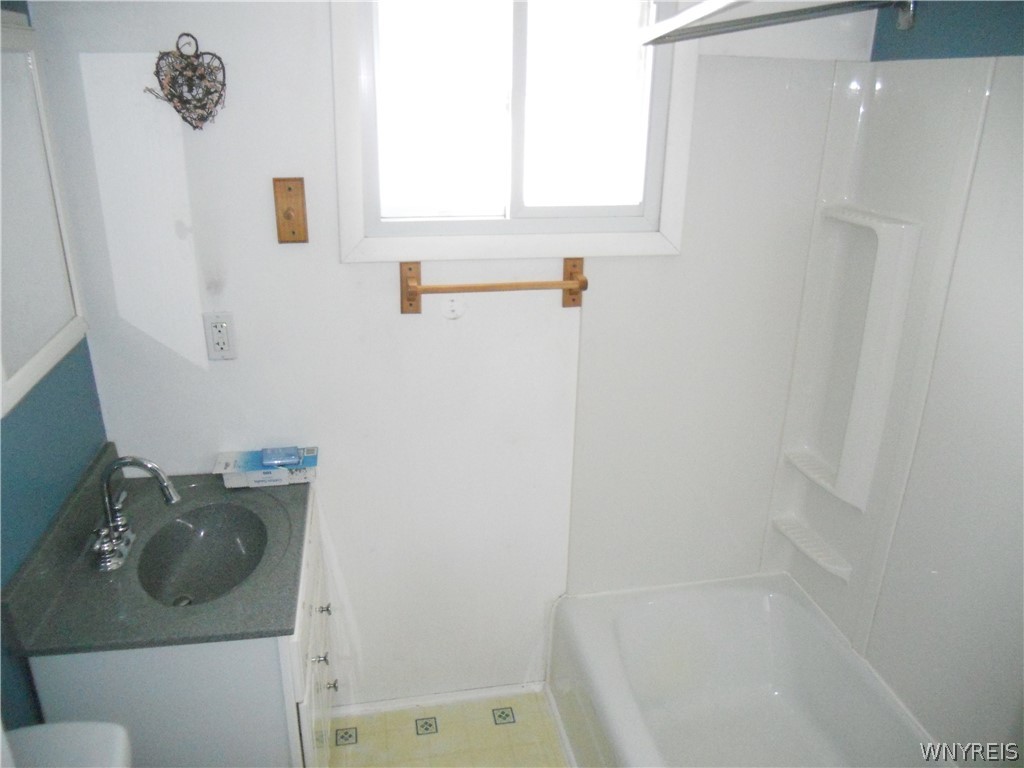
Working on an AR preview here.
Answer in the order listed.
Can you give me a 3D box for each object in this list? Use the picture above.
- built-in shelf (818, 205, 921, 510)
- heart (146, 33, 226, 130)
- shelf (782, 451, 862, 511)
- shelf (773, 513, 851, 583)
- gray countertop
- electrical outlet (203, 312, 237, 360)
[{"bbox_3d":[0.858,-0.065,2.063,0.080,0.742,0.300,-3,22,-10],"label":"built-in shelf"},{"bbox_3d":[-0.683,-0.632,1.674,0.150,0.188,0.030,-3,22,-10],"label":"heart"},{"bbox_3d":[0.855,0.265,2.192,0.072,0.040,0.300,-3,22,-10],"label":"shelf"},{"bbox_3d":[0.847,0.454,2.265,0.080,0.040,0.300,-3,22,-10],"label":"shelf"},{"bbox_3d":[-0.691,0.304,1.701,0.475,0.117,0.650,-3,22,-10],"label":"gray countertop"},{"bbox_3d":[-0.689,-0.112,1.889,0.068,0.118,0.008,-3,22,-10],"label":"electrical outlet"}]

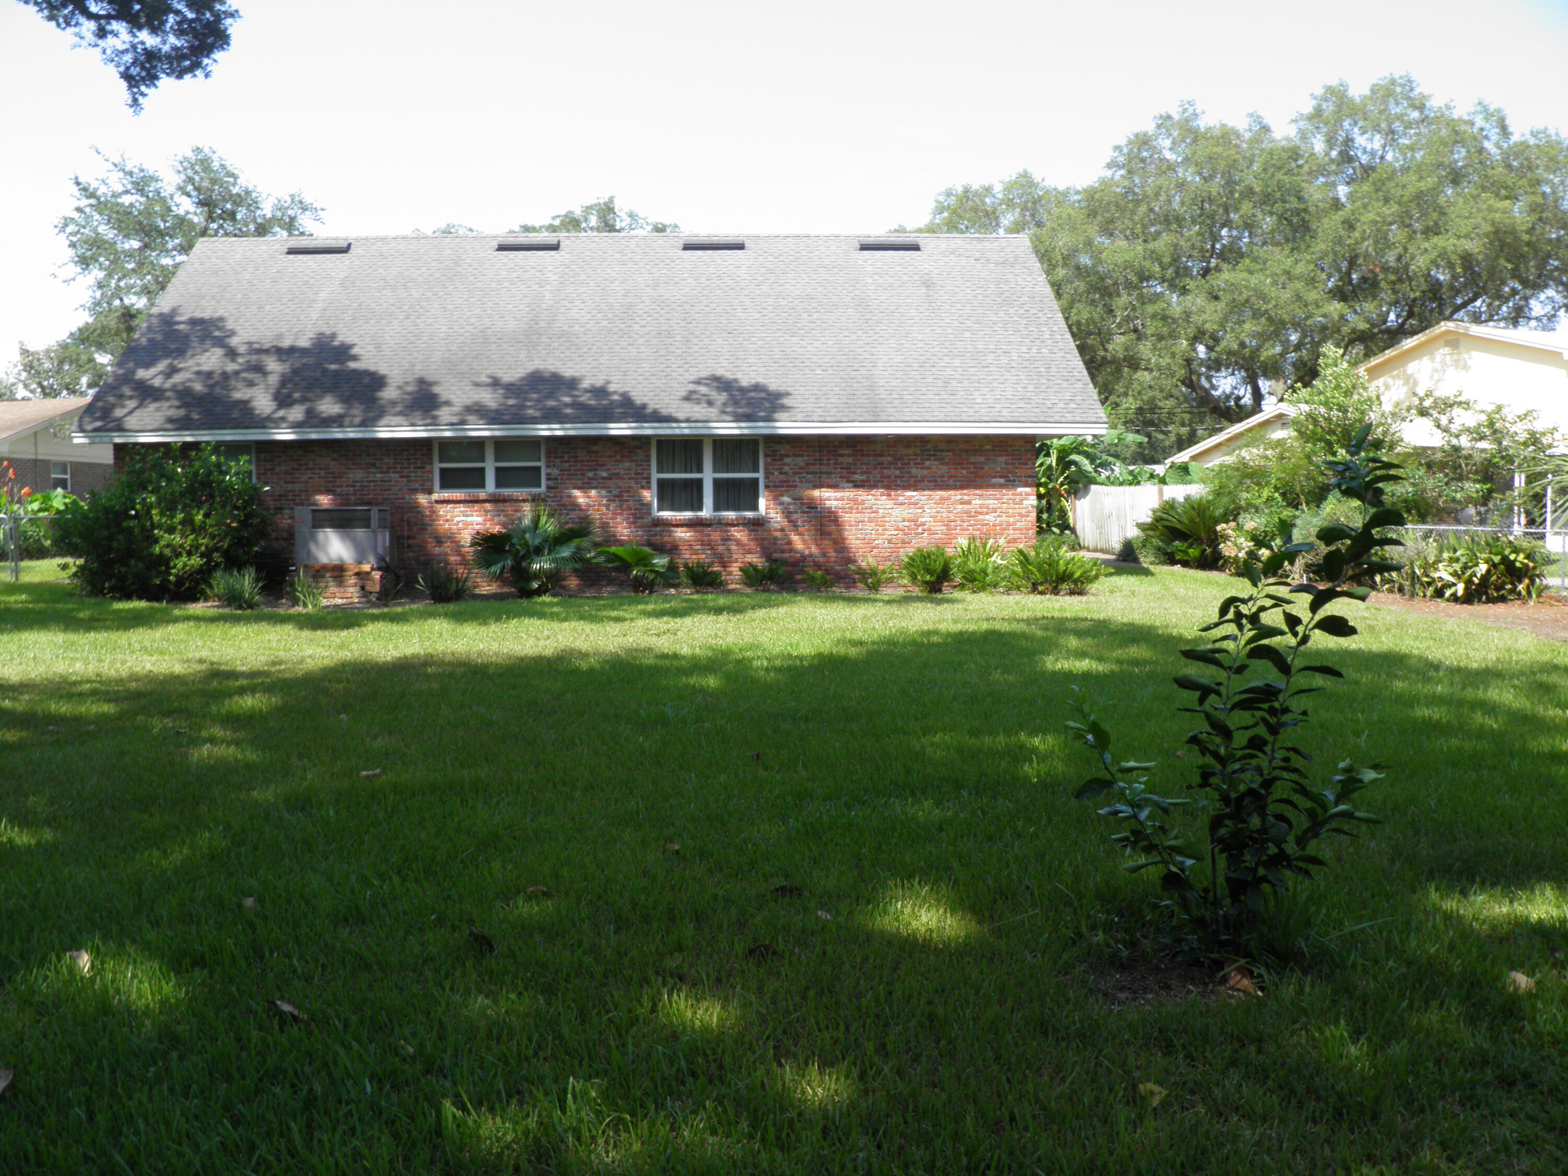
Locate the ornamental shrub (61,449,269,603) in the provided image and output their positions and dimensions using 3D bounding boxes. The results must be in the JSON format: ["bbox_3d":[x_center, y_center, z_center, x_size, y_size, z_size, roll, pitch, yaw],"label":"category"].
[{"bbox_3d":[-9.034,-0.952,18.449,2.962,2.242,2.300,-1,4,0],"label":"ornamental shrub"}]

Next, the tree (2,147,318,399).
[{"bbox_3d":[-22.118,-8.338,45.190,11.500,13.994,11.500,-1,4,0],"label":"tree"}]

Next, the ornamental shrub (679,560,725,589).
[{"bbox_3d":[-1.246,-0.216,19.250,0.688,0.441,0.650,-1,4,0],"label":"ornamental shrub"}]

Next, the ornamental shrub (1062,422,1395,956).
[{"bbox_3d":[1.460,0.311,4.128,1.081,1.683,1.000,-1,4,0],"label":"ornamental shrub"}]

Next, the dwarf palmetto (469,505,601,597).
[{"bbox_3d":[-3.666,-0.540,18.650,1.945,1.324,1.650,-1,4,-3],"label":"dwarf palmetto"}]

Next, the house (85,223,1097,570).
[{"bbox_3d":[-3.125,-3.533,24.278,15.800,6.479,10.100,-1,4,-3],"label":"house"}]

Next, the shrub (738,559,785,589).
[{"bbox_3d":[-0.331,-0.218,19.605,0.757,0.445,0.700,-1,4,-3],"label":"shrub"}]

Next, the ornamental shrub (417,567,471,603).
[{"bbox_3d":[-4.909,-0.044,18.317,0.778,0.520,0.700,-1,4,-3],"label":"ornamental shrub"}]

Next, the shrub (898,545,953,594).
[{"bbox_3d":[2.117,-0.268,18.900,0.821,0.723,0.800,-1,4,0],"label":"shrub"}]

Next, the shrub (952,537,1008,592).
[{"bbox_3d":[2.936,-0.352,19.000,0.862,0.818,0.820,-1,4,0],"label":"shrub"}]

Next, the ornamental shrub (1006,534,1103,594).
[{"bbox_3d":[4.035,-0.345,18.776,1.414,0.871,1.300,-1,4,-3],"label":"ornamental shrub"}]

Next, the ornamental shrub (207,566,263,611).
[{"bbox_3d":[-7.553,0.000,17.476,0.776,0.612,0.720,-1,4,-3],"label":"ornamental shrub"}]

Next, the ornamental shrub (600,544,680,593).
[{"bbox_3d":[-2.130,-0.286,18.850,1.147,0.719,1.050,-1,4,0],"label":"ornamental shrub"}]

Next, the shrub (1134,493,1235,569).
[{"bbox_3d":[8.622,-1.232,27.300,2.188,1.620,2.100,-1,4,0],"label":"shrub"}]

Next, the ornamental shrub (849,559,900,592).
[{"bbox_3d":[1.386,-0.187,19.398,0.768,0.496,0.700,-1,4,-3],"label":"ornamental shrub"}]

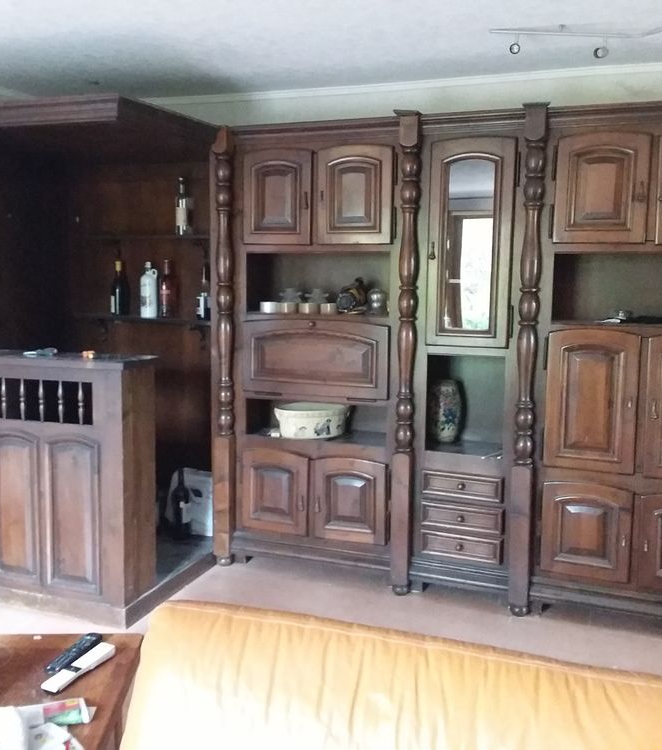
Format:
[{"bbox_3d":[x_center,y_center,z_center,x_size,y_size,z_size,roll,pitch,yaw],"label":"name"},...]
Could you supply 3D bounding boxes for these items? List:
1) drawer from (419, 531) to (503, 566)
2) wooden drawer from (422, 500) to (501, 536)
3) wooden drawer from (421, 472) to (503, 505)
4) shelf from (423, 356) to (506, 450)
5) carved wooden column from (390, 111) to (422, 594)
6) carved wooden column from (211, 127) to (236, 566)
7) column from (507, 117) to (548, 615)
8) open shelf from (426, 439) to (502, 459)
[{"bbox_3d":[0.651,0.772,3.739,0.383,0.117,0.304,3,8,21],"label":"drawer"},{"bbox_3d":[0.651,0.639,3.722,0.385,0.111,0.304,3,8,21],"label":"wooden drawer"},{"bbox_3d":[0.649,0.493,3.704,0.382,0.109,0.304,3,8,21],"label":"wooden drawer"},{"bbox_3d":[0.659,0.121,3.677,0.358,0.446,0.296,3,8,21],"label":"shelf"},{"bbox_3d":[0.344,-0.050,3.570,0.104,2.219,0.104,3,8,21],"label":"carved wooden column"},{"bbox_3d":[-0.539,-0.095,3.900,0.096,2.201,0.096,3,8,21],"label":"carved wooden column"},{"bbox_3d":[0.856,-0.019,3.377,0.104,2.219,0.104,3,8,21],"label":"column"},{"bbox_3d":[0.656,0.352,3.707,0.358,0.026,0.296,3,8,21],"label":"open shelf"}]

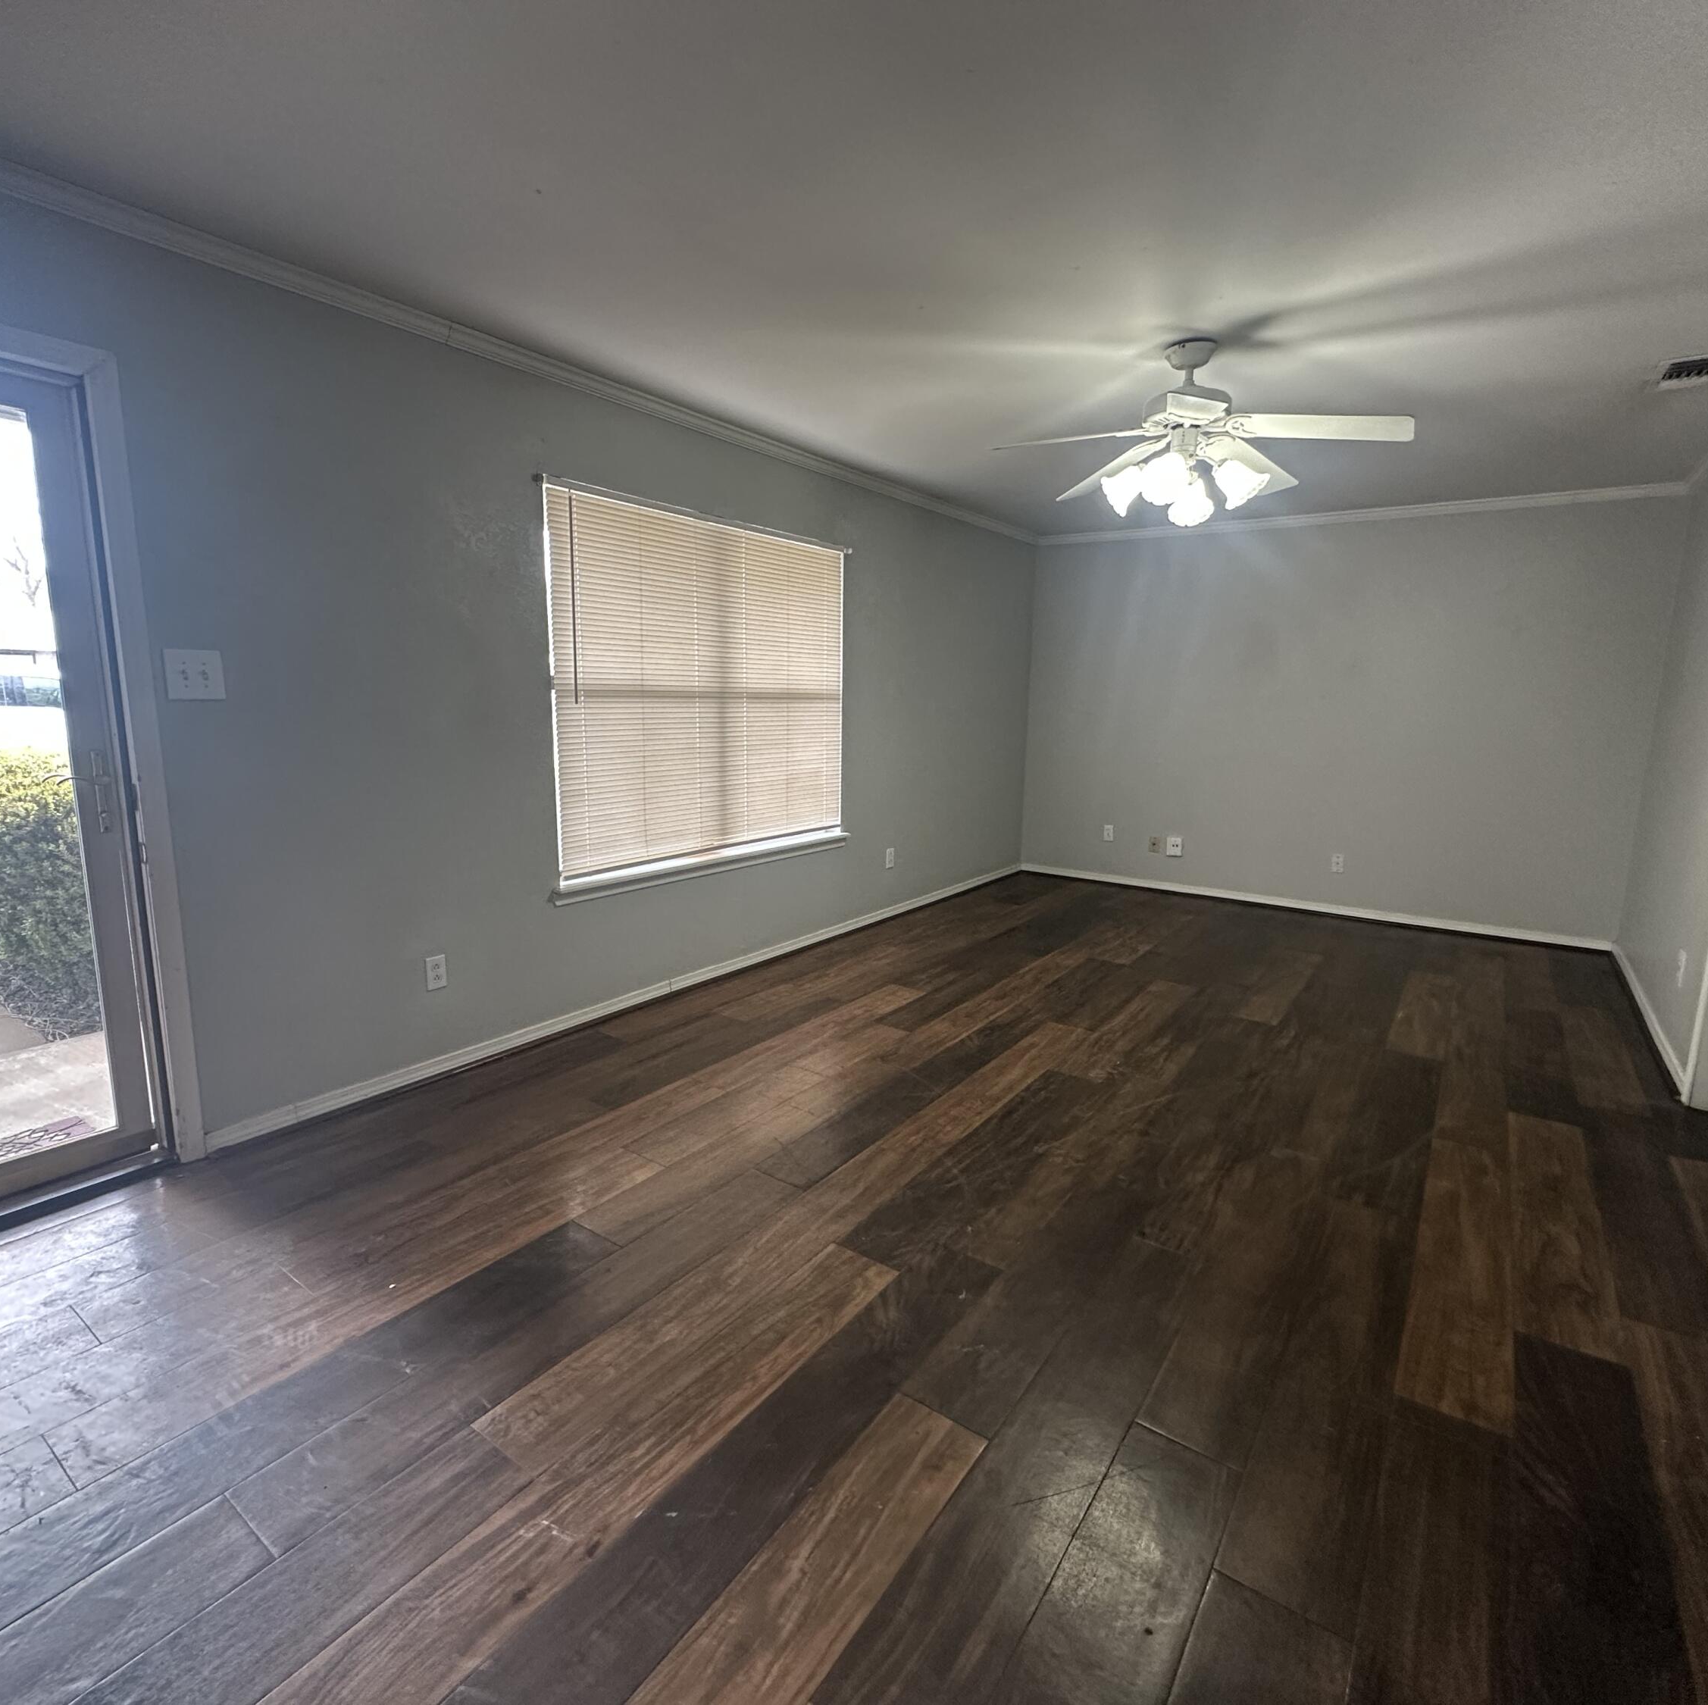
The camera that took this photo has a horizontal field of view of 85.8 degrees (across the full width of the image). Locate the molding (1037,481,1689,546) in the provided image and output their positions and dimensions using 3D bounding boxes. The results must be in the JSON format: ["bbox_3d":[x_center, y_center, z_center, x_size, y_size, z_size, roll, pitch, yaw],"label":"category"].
[{"bbox_3d":[2.766,-2.034,5.621,3.543,0.056,0.042,8,12,34],"label":"molding"}]

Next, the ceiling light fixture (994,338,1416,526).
[{"bbox_3d":[1.106,-1.365,2.988,1.260,0.535,1.270,8,12,34],"label":"ceiling light fixture"}]

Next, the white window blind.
[{"bbox_3d":[-0.590,-0.720,4.135,0.050,1.445,1.845,8,12,34],"label":"white window blind"}]

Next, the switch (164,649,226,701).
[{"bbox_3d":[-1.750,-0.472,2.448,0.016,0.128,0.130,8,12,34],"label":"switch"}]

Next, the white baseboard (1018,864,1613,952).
[{"bbox_3d":[2.733,0.314,6.037,3.543,0.056,0.016,8,12,34],"label":"white baseboard"}]

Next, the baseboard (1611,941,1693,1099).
[{"bbox_3d":[3.516,0.661,4.103,0.016,0.056,2.353,8,12,34],"label":"baseboard"}]

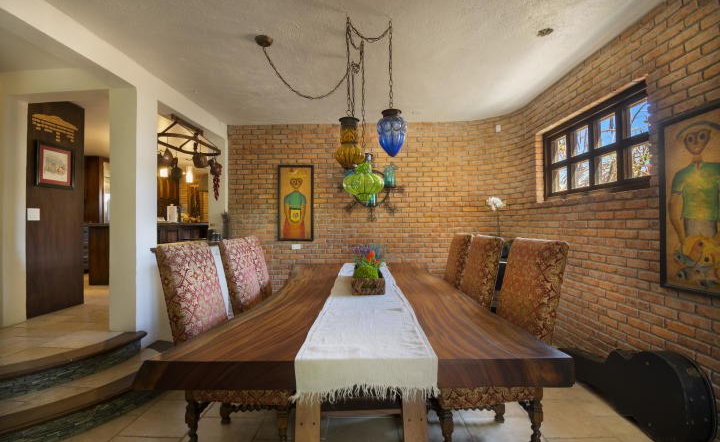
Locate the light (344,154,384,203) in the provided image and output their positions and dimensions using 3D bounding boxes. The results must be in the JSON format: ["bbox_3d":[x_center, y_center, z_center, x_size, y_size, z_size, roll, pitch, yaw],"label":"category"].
[{"bbox_3d":[0.027,-0.313,2.150,0.290,0.345,0.290,0,0,0],"label":"light"}]

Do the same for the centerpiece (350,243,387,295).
[{"bbox_3d":[0.050,0.278,1.860,0.220,0.265,0.380,0,0,0],"label":"centerpiece"}]

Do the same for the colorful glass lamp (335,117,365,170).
[{"bbox_3d":[-0.062,-0.491,1.900,0.185,0.330,0.185,0,0,0],"label":"colorful glass lamp"}]

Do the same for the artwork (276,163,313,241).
[{"bbox_3d":[-0.865,-0.235,4.000,0.480,1.000,0.040,0,0,0],"label":"artwork"}]

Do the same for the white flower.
[{"bbox_3d":[1.410,-0.180,3.100,0.200,0.165,0.170,0,0,27],"label":"white flower"}]

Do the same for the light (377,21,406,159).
[{"bbox_3d":[0.208,-0.855,1.950,0.190,0.884,0.190,0,0,0],"label":"light"}]

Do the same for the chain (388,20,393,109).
[{"bbox_3d":[0.200,-1.017,1.950,0.022,0.585,0.022,0,0,0],"label":"chain"}]

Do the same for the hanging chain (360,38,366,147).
[{"bbox_3d":[0.026,-0.904,2.150,0.024,0.778,0.024,0,0,0],"label":"hanging chain"}]

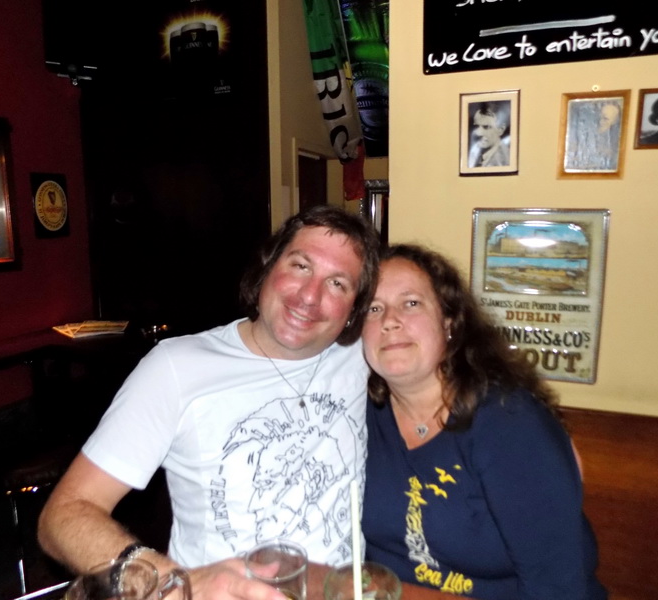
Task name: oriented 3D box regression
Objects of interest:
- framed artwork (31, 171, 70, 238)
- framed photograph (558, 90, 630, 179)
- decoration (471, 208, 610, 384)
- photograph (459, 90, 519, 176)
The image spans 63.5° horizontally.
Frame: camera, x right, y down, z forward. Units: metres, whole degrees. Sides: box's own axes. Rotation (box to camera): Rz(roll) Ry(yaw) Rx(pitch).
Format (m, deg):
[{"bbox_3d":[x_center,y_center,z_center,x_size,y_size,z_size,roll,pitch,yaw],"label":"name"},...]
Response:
[{"bbox_3d":[-1.328,-0.449,2.540,0.012,0.300,0.195,3,10,20],"label":"framed artwork"},{"bbox_3d":[0.595,-0.368,1.196,0.137,0.190,0.018,3,10,20],"label":"framed photograph"},{"bbox_3d":[0.499,-0.012,1.291,0.300,0.408,0.015,3,10,20],"label":"decoration"},{"bbox_3d":[0.384,-0.396,1.272,0.138,0.195,0.018,3,10,20],"label":"photograph"}]

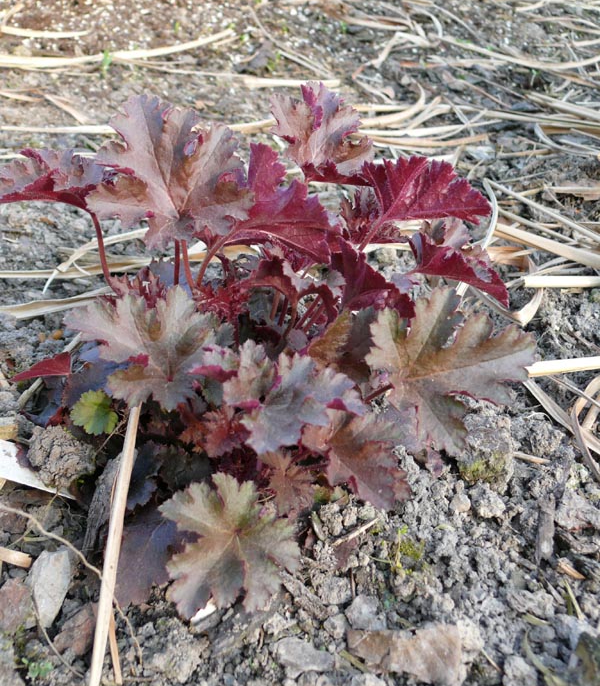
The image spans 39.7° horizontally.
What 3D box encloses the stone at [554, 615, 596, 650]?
[{"bbox_3d":[0.151,0.158,0.455,0.018,0.013,0.015,0,38,0],"label":"stone"}]

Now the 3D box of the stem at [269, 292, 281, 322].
[{"bbox_3d":[-0.018,-0.027,0.604,0.004,0.023,0.004,16,31,-2],"label":"stem"}]

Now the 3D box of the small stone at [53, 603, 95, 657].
[{"bbox_3d":[-0.125,0.158,0.458,0.017,0.012,0.027,22,43,25],"label":"small stone"}]

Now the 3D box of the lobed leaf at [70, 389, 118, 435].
[{"bbox_3d":[-0.134,0.045,0.543,0.029,0.008,0.027,12,59,14],"label":"lobed leaf"}]

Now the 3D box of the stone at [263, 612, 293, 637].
[{"bbox_3d":[-0.012,0.156,0.460,0.016,0.010,0.011,0,38,0],"label":"stone"}]

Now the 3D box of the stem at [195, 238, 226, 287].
[{"bbox_3d":[-0.062,-0.056,0.575,0.007,0.046,0.006,23,31,-24],"label":"stem"}]

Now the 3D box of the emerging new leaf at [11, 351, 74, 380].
[{"bbox_3d":[-0.184,0.017,0.596,0.041,0.016,0.022,3,30,-25],"label":"emerging new leaf"}]

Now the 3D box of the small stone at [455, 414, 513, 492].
[{"bbox_3d":[0.117,0.071,0.535,0.037,0.036,0.038,0,36,0],"label":"small stone"}]

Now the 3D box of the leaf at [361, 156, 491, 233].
[{"bbox_3d":[0.082,-0.101,0.560,0.087,0.037,0.055,0,36,0],"label":"leaf"}]

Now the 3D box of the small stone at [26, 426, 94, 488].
[{"bbox_3d":[-0.153,0.074,0.536,0.044,0.030,0.034,0,36,0],"label":"small stone"}]

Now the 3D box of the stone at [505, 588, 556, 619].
[{"bbox_3d":[0.131,0.148,0.474,0.027,0.012,0.016,8,39,10],"label":"stone"}]

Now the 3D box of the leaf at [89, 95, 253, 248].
[{"bbox_3d":[-0.077,-0.102,0.505,0.096,0.088,0.035,0,1,0],"label":"leaf"}]

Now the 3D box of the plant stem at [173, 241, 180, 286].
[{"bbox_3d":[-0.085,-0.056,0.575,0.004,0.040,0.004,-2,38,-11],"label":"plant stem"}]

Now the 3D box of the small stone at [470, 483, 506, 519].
[{"bbox_3d":[0.119,0.101,0.528,0.019,0.015,0.018,0,38,0],"label":"small stone"}]

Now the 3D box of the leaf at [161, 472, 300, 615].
[{"bbox_3d":[-0.038,0.113,0.465,0.073,0.018,0.072,9,60,2],"label":"leaf"}]

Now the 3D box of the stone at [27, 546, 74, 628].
[{"bbox_3d":[-0.137,0.134,0.460,0.025,0.022,0.042,0,36,0],"label":"stone"}]

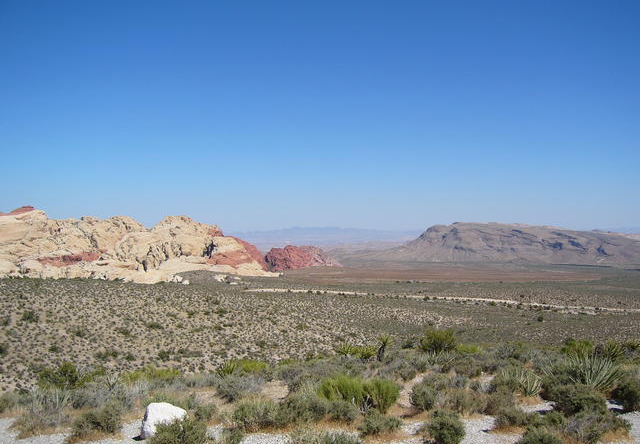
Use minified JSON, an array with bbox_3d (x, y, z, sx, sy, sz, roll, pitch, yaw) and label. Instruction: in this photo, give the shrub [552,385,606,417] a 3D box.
[{"bbox_3d":[4.856,3.310,12.109,0.990,0.538,0.838,0,-1,0],"label":"shrub"}]

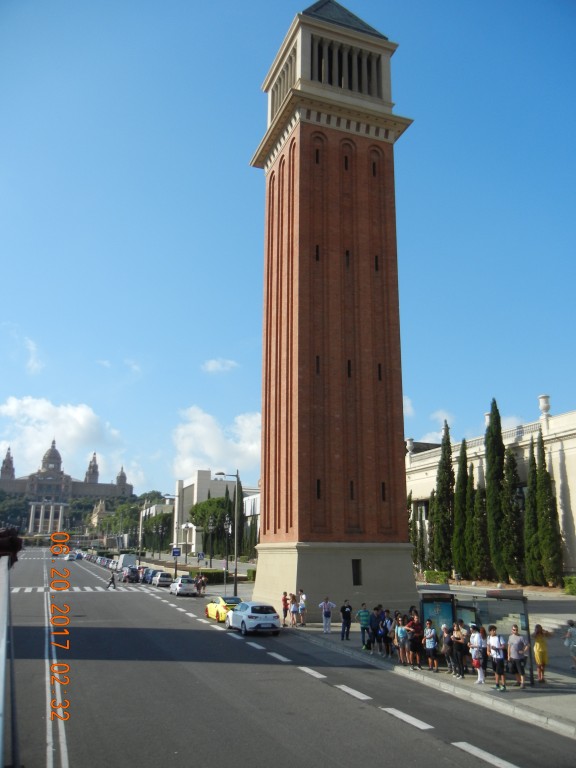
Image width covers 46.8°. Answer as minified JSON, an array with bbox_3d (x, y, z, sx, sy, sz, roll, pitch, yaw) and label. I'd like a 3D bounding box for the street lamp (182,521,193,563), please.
[{"bbox_3d":[-17.014,26.956,112.831,1.200,7.050,1.200,5,-15,-19],"label":"street lamp"}]

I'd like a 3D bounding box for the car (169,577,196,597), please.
[{"bbox_3d":[-9.179,17.773,58.698,1.720,1.470,4.050,5,-14,-19],"label":"car"}]

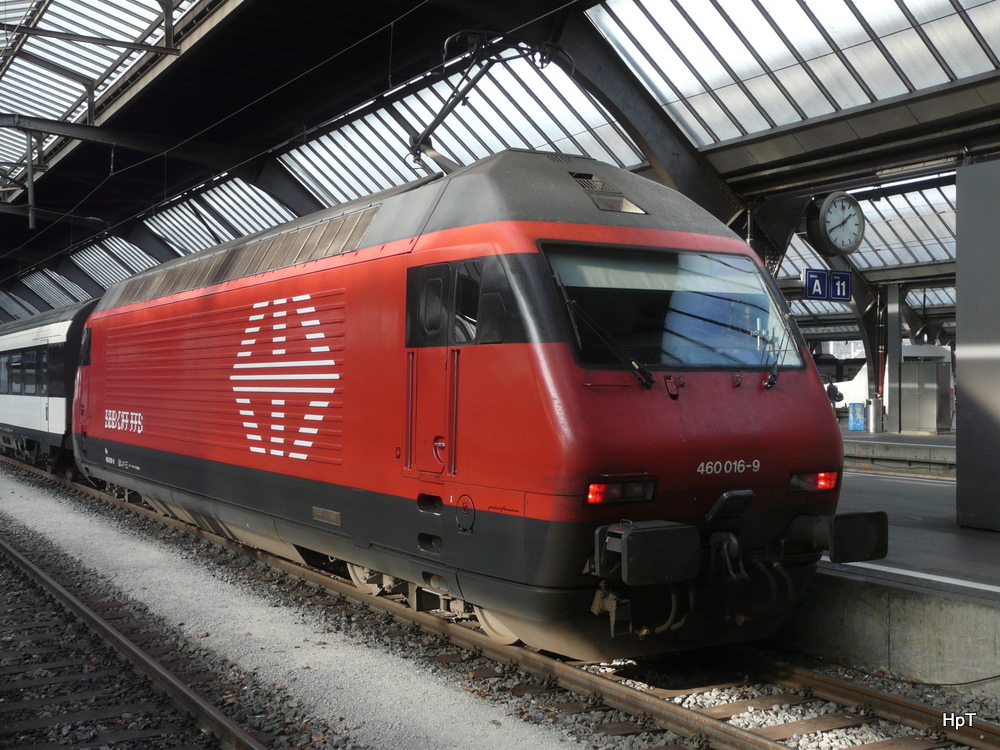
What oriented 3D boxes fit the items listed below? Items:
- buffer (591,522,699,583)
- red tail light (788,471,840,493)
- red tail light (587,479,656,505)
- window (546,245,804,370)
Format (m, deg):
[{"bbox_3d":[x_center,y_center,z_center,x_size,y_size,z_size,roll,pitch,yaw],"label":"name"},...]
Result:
[{"bbox_3d":[0.992,1.192,7.999,0.600,0.360,0.410,1,-1,-30],"label":"buffer"},{"bbox_3d":[2.423,0.831,9.193,0.540,0.145,0.080,1,-1,-34],"label":"red tail light"},{"bbox_3d":[0.835,0.817,8.262,0.540,0.145,0.080,0,-1,-26],"label":"red tail light"},{"bbox_3d":[1.379,-0.544,9.176,2.100,1.100,0.150,1,-33,-30],"label":"window"}]

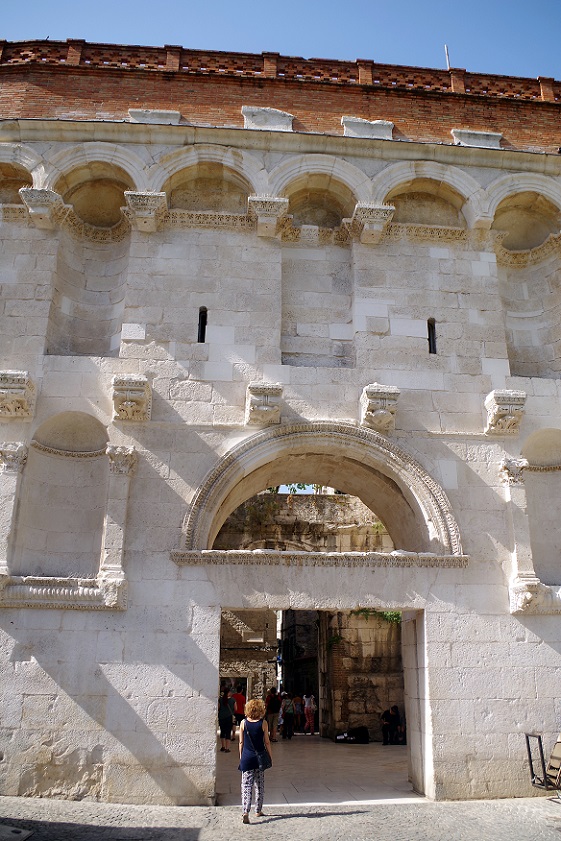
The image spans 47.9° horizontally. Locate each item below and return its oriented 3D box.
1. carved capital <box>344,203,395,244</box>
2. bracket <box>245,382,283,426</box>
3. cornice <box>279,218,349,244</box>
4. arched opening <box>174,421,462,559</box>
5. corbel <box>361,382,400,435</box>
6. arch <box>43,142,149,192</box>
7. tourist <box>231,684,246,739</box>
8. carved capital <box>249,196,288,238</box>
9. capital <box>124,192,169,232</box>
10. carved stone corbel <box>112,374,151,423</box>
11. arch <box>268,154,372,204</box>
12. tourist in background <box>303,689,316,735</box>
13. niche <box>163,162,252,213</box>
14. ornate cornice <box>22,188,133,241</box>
[{"bbox_3d":[2.050,-4.403,14.239,0.918,0.499,0.680,2,-19,-5],"label":"carved capital"},{"bbox_3d":[-0.332,-0.320,12.994,0.695,0.834,0.500,2,-21,-3],"label":"bracket"},{"bbox_3d":[0.802,-4.458,14.877,1.700,0.500,0.400,2,-20,-4],"label":"cornice"},{"bbox_3d":[0.800,1.488,12.960,5.367,2.649,1.200,2,-19,-5],"label":"arched opening"},{"bbox_3d":[2.025,-0.201,12.807,0.696,0.803,0.620,2,-19,-5],"label":"corbel"},{"bbox_3d":[-4.219,-5.793,14.387,2.300,1.280,0.500,2,-20,-4],"label":"arch"},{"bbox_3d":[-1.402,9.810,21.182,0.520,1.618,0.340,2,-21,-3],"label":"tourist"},{"bbox_3d":[-0.291,-4.532,14.052,0.871,0.538,0.680,2,-19,-5],"label":"carved capital"},{"bbox_3d":[-2.939,-4.557,13.799,0.875,0.493,0.680,2,-19,-5],"label":"capital"},{"bbox_3d":[-2.930,-0.408,12.389,0.655,0.726,0.620,2,-19,-5],"label":"carved stone corbel"},{"bbox_3d":[0.938,-5.708,15.161,2.469,1.276,0.500,2,-21,-3],"label":"arch"},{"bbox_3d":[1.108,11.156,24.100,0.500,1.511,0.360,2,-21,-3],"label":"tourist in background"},{"bbox_3d":[-1.700,-5.531,14.953,2.070,1.027,0.550,2,-21,-3],"label":"niche"},{"bbox_3d":[-4.675,-4.698,14.316,2.350,0.900,0.900,2,-20,-4],"label":"ornate cornice"}]

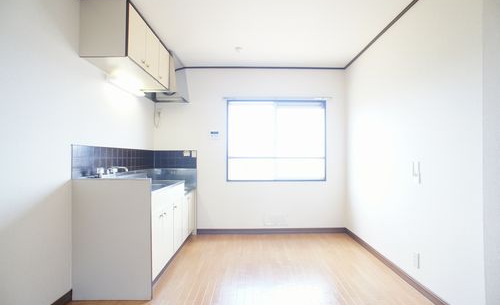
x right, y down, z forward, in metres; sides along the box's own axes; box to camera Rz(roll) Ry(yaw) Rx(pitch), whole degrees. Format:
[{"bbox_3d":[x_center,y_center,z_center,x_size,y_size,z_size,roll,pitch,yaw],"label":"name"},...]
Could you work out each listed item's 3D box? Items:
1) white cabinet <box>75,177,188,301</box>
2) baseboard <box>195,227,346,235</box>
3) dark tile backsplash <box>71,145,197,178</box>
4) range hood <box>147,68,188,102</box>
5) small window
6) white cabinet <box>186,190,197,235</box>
[{"bbox_3d":[-1.012,0.651,3.066,0.587,0.900,1.236,0,-1,0],"label":"white cabinet"},{"bbox_3d":[0.303,1.087,4.538,2.058,0.073,0.020,0,-1,0],"label":"baseboard"},{"bbox_3d":[-1.013,0.087,3.503,0.582,0.247,2.080,0,-1,0],"label":"dark tile backsplash"},{"bbox_3d":[-1.068,-0.919,4.218,0.467,0.475,0.660,0,-1,0],"label":"range hood"},{"bbox_3d":[0.377,-0.159,4.592,1.370,1.115,0.080,0,-1,0],"label":"small window"},{"bbox_3d":[-1.009,0.799,4.102,0.587,0.635,0.840,0,-1,0],"label":"white cabinet"}]

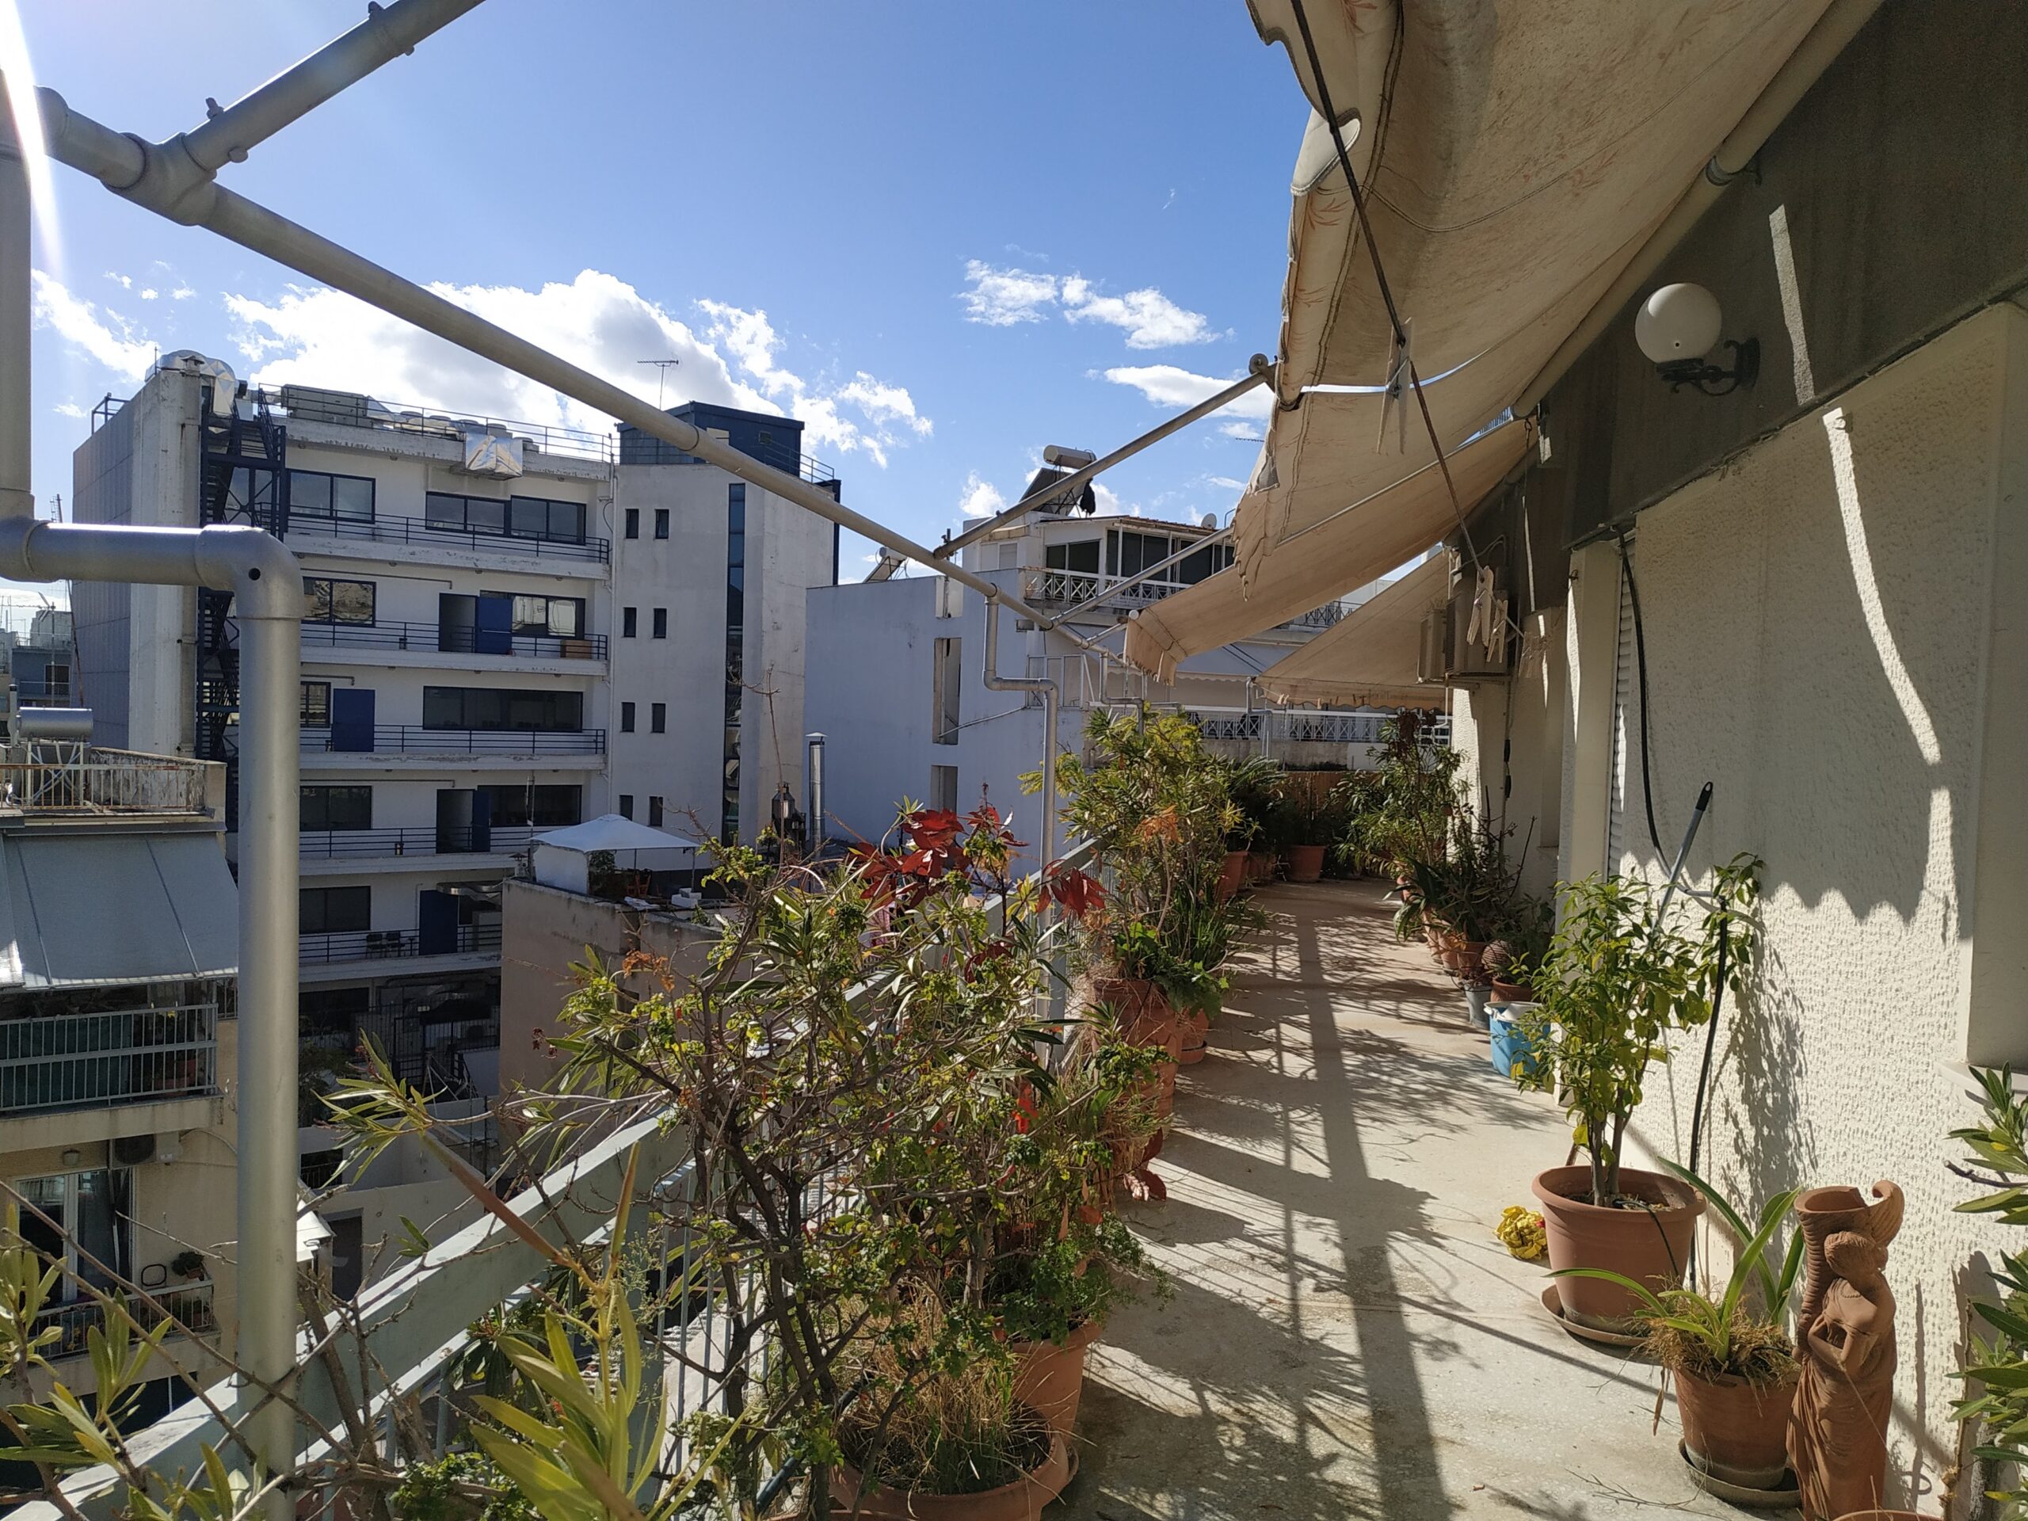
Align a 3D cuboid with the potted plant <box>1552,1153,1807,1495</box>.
[{"bbox_3d":[1.352,1.135,2.890,0.460,0.580,0.410,2,1,11],"label":"potted plant"}]

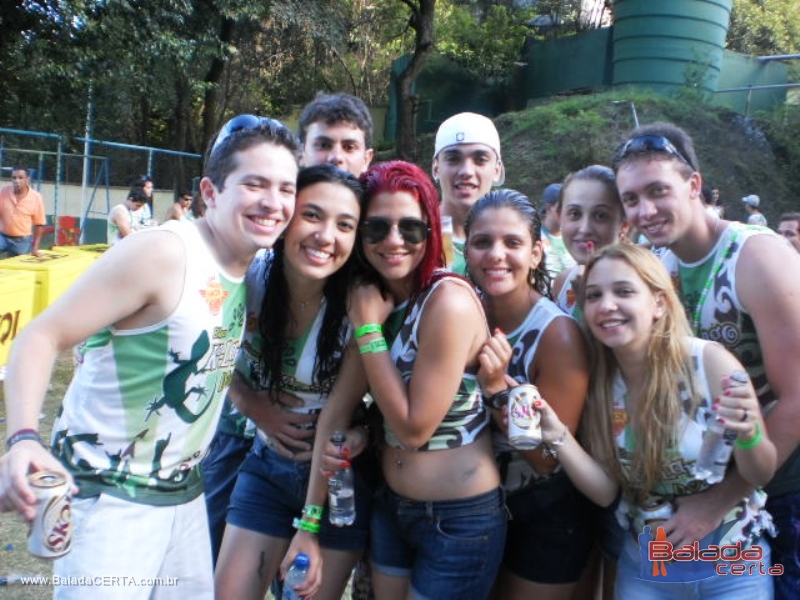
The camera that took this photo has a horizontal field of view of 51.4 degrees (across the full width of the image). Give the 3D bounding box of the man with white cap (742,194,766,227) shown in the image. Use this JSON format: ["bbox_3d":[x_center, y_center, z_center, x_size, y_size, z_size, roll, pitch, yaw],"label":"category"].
[{"bbox_3d":[5.090,-0.660,12.086,0.360,1.720,0.500,8,8,40],"label":"man with white cap"}]

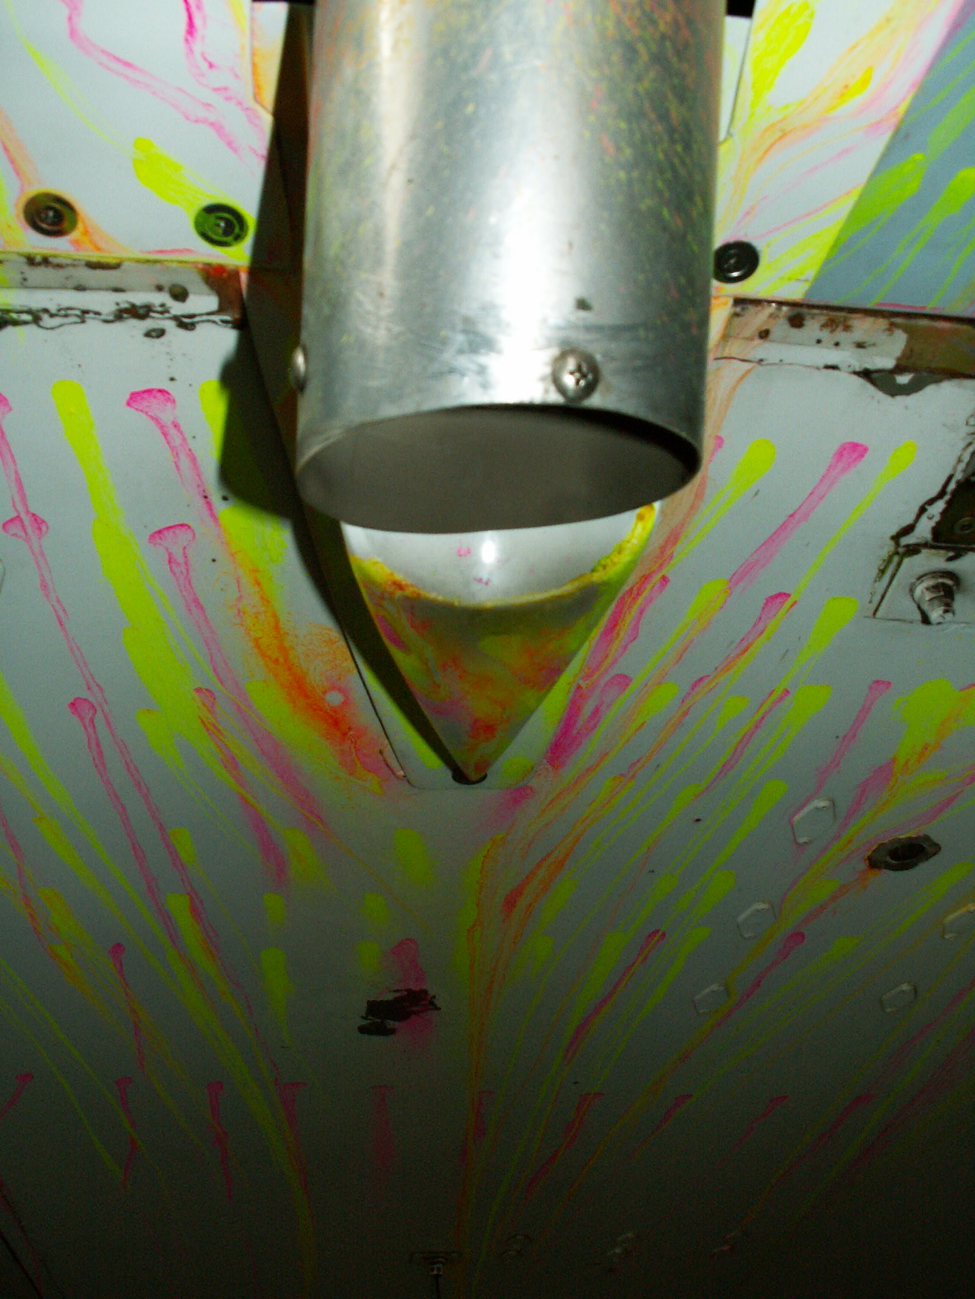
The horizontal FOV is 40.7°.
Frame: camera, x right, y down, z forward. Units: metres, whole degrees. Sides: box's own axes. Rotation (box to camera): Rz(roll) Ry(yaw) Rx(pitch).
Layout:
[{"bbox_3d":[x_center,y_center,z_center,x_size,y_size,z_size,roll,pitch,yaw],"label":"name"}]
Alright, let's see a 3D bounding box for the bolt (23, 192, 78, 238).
[{"bbox_3d":[-0.101,-0.100,0.303,0.012,0.004,0.012,-1,-38,-1],"label":"bolt"}]

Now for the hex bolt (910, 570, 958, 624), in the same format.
[{"bbox_3d":[0.142,-0.015,0.412,0.015,0.012,0.015,-1,-38,-1],"label":"hex bolt"}]

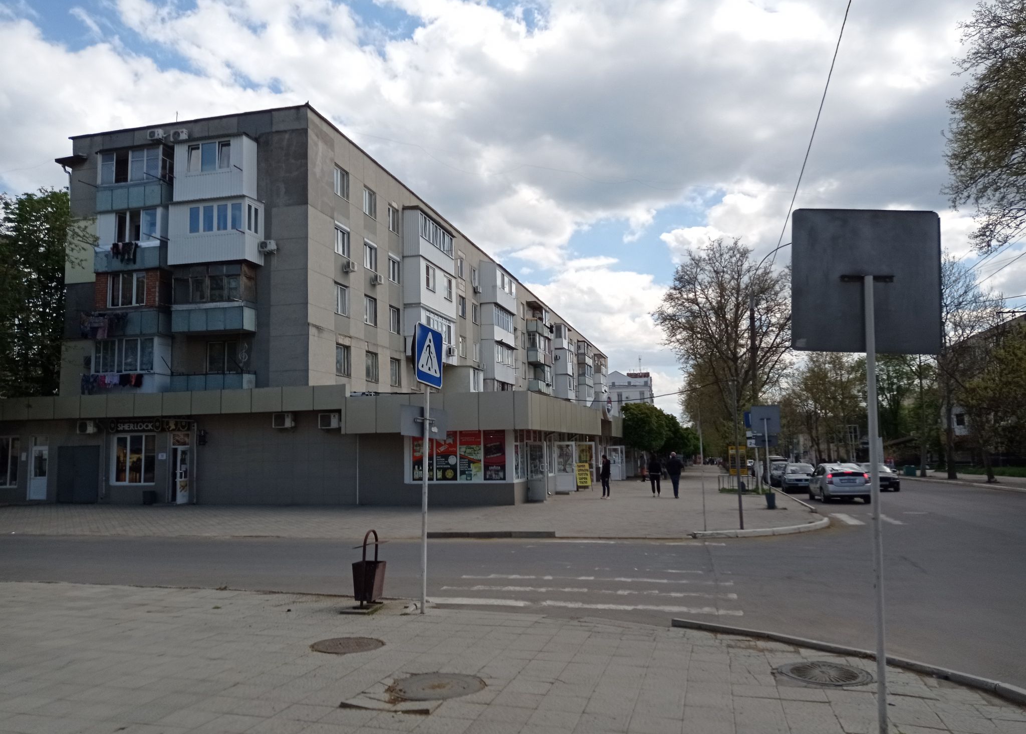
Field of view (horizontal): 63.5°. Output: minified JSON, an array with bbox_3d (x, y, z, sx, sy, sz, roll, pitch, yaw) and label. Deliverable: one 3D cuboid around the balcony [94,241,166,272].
[{"bbox_3d":[-16.313,-4.609,35.760,3.160,1.130,1.050,-2,-6,13],"label":"balcony"}]

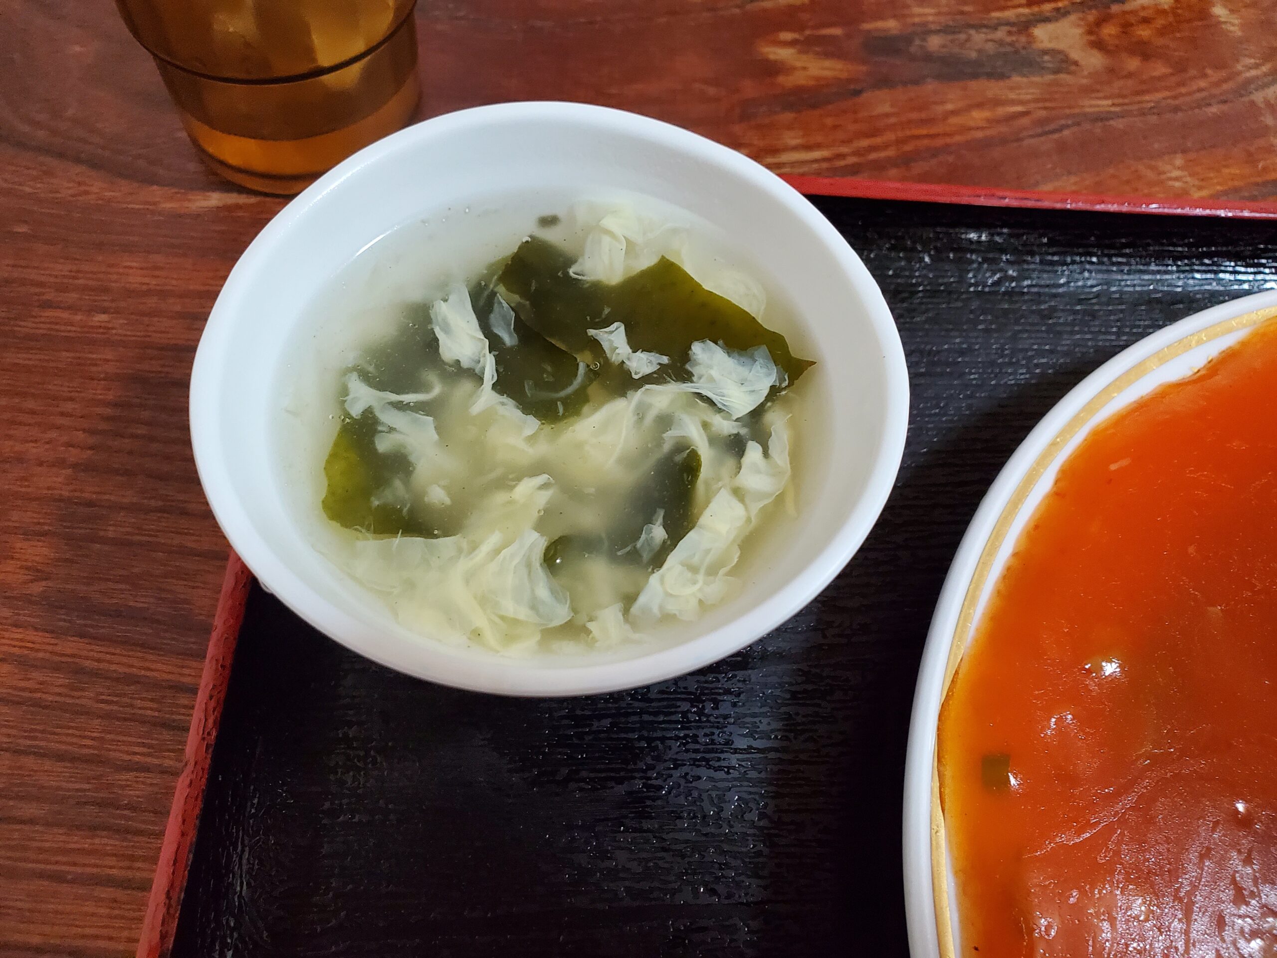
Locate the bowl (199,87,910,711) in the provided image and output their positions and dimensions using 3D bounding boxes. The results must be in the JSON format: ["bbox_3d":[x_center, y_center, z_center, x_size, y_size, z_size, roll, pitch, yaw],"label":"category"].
[{"bbox_3d":[-0.015,-0.009,0.181,0.115,0.055,0.115,2,62,-3],"label":"bowl"}]

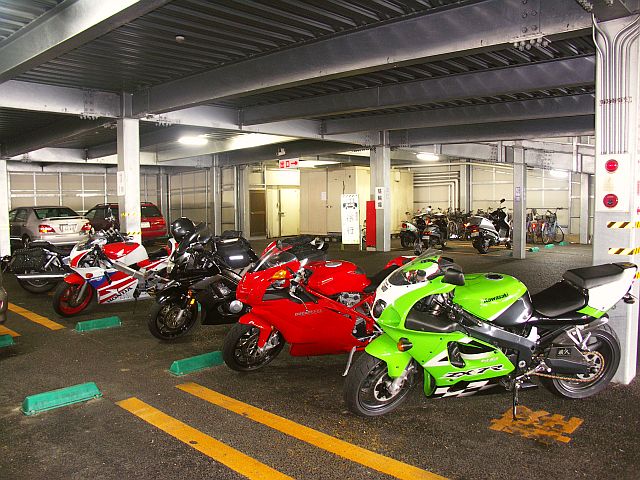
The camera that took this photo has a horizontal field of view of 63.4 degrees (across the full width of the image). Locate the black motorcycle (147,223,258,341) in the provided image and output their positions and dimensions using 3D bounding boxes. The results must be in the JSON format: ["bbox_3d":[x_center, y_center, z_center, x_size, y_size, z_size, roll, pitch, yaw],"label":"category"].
[{"bbox_3d":[-0.901,0.435,5.754,2.080,1.180,0.720,-2,5,-27],"label":"black motorcycle"}]

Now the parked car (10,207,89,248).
[{"bbox_3d":[-9.670,-0.510,17.660,4.470,1.440,1.700,3,6,41],"label":"parked car"}]

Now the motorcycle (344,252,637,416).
[{"bbox_3d":[1.109,0.614,3.566,2.060,1.120,0.720,-1,4,-9],"label":"motorcycle"}]

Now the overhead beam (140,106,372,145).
[{"bbox_3d":[-0.956,-2.590,11.567,0.220,0.480,6.736,3,6,43],"label":"overhead beam"}]

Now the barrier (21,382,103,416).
[{"bbox_3d":[-1.820,1.111,3.672,0.510,0.105,0.135,-5,6,-44],"label":"barrier"}]

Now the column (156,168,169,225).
[{"bbox_3d":[-6.957,-1.621,22.799,0.320,3.067,0.320,3,6,43],"label":"column"}]

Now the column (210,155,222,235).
[{"bbox_3d":[-3.920,-1.630,19.800,0.280,3.200,0.280,3,6,41],"label":"column"}]

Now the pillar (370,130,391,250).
[{"bbox_3d":[1.685,-1.322,14.491,0.420,3.286,0.300,3,6,43],"label":"pillar"}]

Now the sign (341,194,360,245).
[{"bbox_3d":[0.894,-0.595,15.022,0.540,1.451,0.060,1,5,21],"label":"sign"}]

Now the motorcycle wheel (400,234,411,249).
[{"bbox_3d":[2.742,-0.029,16.212,0.130,0.530,0.530,3,6,42],"label":"motorcycle wheel"}]

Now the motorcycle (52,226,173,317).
[{"bbox_3d":[-2.635,0.404,7.012,1.980,1.080,0.700,-3,5,-35],"label":"motorcycle"}]

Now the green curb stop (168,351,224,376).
[{"bbox_3d":[-1.045,1.061,4.557,0.540,0.110,0.160,-4,6,-44],"label":"green curb stop"}]

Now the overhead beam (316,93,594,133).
[{"bbox_3d":[2.814,-2.437,10.138,7.235,0.344,0.190,6,8,43],"label":"overhead beam"}]

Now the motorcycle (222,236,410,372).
[{"bbox_3d":[0.062,0.537,4.700,2.060,1.120,0.720,-2,5,-27],"label":"motorcycle"}]

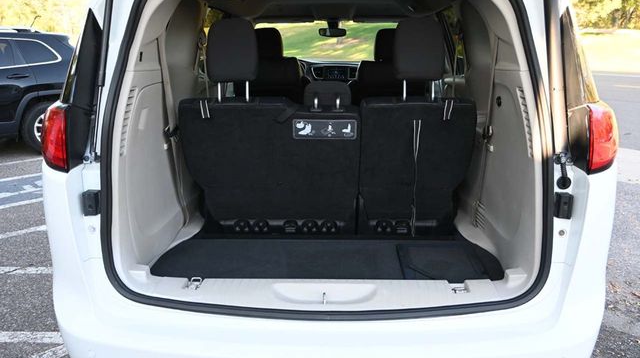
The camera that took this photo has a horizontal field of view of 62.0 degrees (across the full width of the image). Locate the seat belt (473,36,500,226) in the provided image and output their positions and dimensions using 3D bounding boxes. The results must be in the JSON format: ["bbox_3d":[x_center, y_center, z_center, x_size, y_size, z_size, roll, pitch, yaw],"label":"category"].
[{"bbox_3d":[0.651,-0.171,2.148,0.080,0.790,0.120,0,14,1],"label":"seat belt"}]

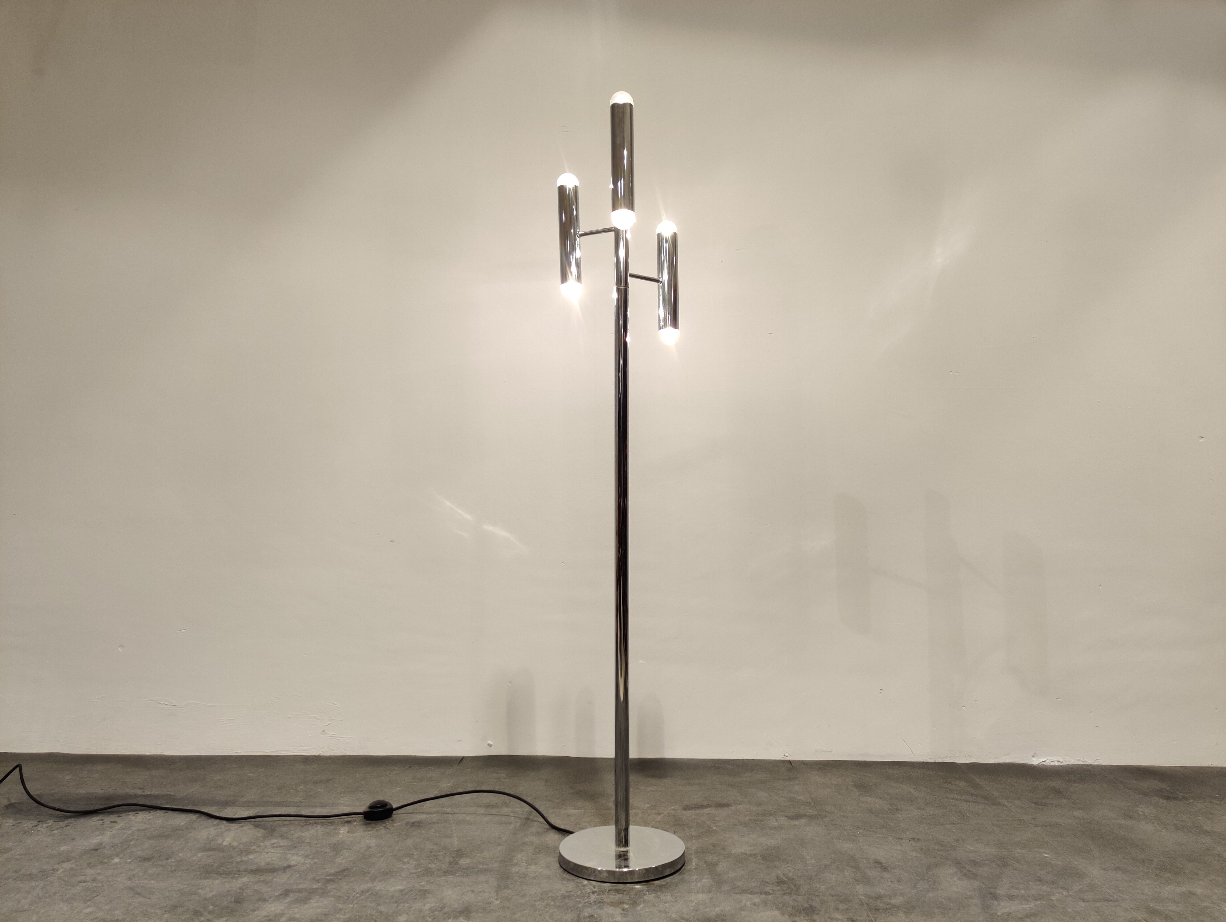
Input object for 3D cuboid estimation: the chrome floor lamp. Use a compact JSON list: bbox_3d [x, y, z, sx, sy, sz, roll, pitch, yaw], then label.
[{"bbox_3d":[0.016,0.041,1.972,0.261,1.530,0.271,0,-3,0],"label":"chrome floor lamp"}]

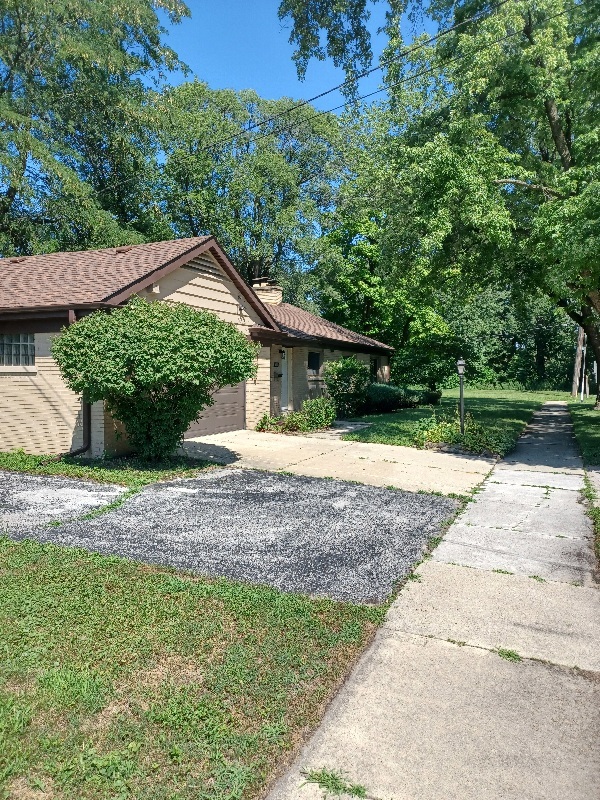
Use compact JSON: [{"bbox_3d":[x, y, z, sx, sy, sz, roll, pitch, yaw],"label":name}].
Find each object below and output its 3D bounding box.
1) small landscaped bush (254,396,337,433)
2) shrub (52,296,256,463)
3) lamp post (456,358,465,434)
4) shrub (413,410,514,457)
[{"bbox_3d":[-0.071,0.332,13.622,1.650,0.840,0.850,1,2,25],"label":"small landscaped bush"},{"bbox_3d":[-2.326,-0.339,9.294,3.150,2.620,2.850,-1,2,-14],"label":"shrub"},{"bbox_3d":[3.578,-0.057,12.807,0.200,1.740,0.200,0,2,0],"label":"lamp post"},{"bbox_3d":[3.200,0.605,11.181,1.600,0.660,1.700,1,2,25],"label":"shrub"}]

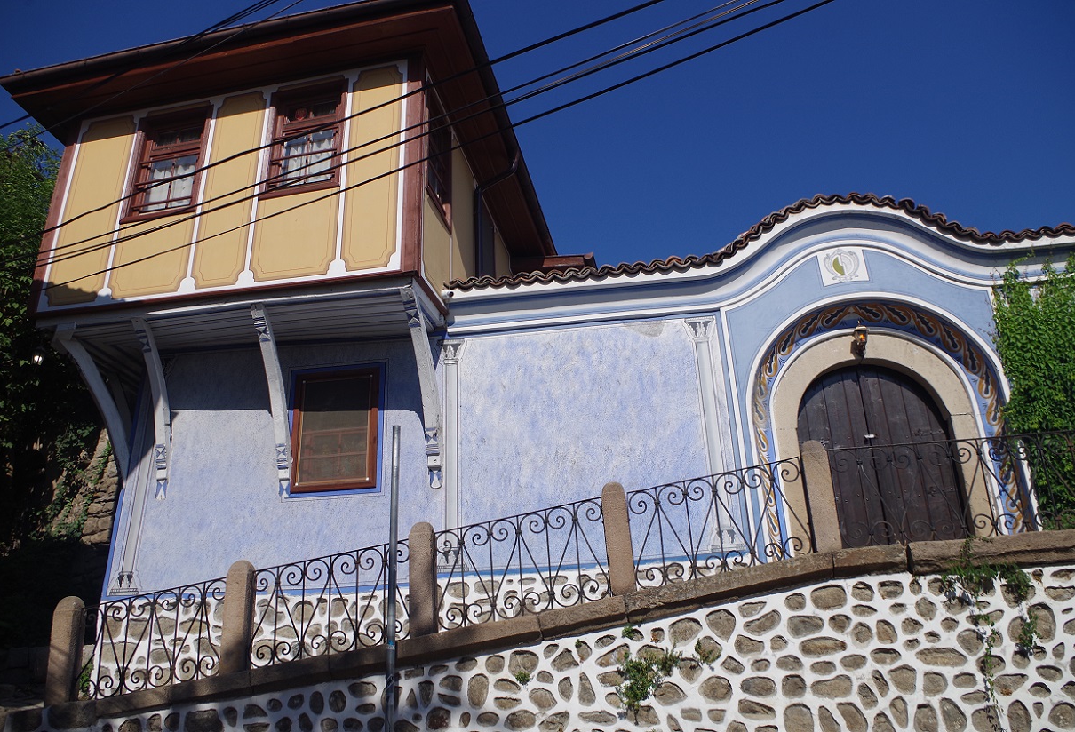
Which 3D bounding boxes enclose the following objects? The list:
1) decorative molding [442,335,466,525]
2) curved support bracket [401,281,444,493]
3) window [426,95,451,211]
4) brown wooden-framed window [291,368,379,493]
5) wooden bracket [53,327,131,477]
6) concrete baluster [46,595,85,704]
[{"bbox_3d":[-0.891,0.772,8.646,0.260,2.360,0.090,-5,-22,6],"label":"decorative molding"},{"bbox_3d":[-1.178,0.216,8.472,0.150,1.900,0.860,-5,-22,6],"label":"curved support bracket"},{"bbox_3d":[-1.154,-2.502,9.730,0.100,1.520,0.870,-6,-22,10],"label":"window"},{"bbox_3d":[-2.169,0.658,8.857,0.960,1.370,0.100,-5,-22,6],"label":"brown wooden-framed window"},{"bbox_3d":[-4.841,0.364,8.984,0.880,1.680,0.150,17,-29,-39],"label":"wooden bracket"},{"bbox_3d":[-4.148,2.484,7.220,0.200,0.940,0.190,-5,-22,6],"label":"concrete baluster"}]

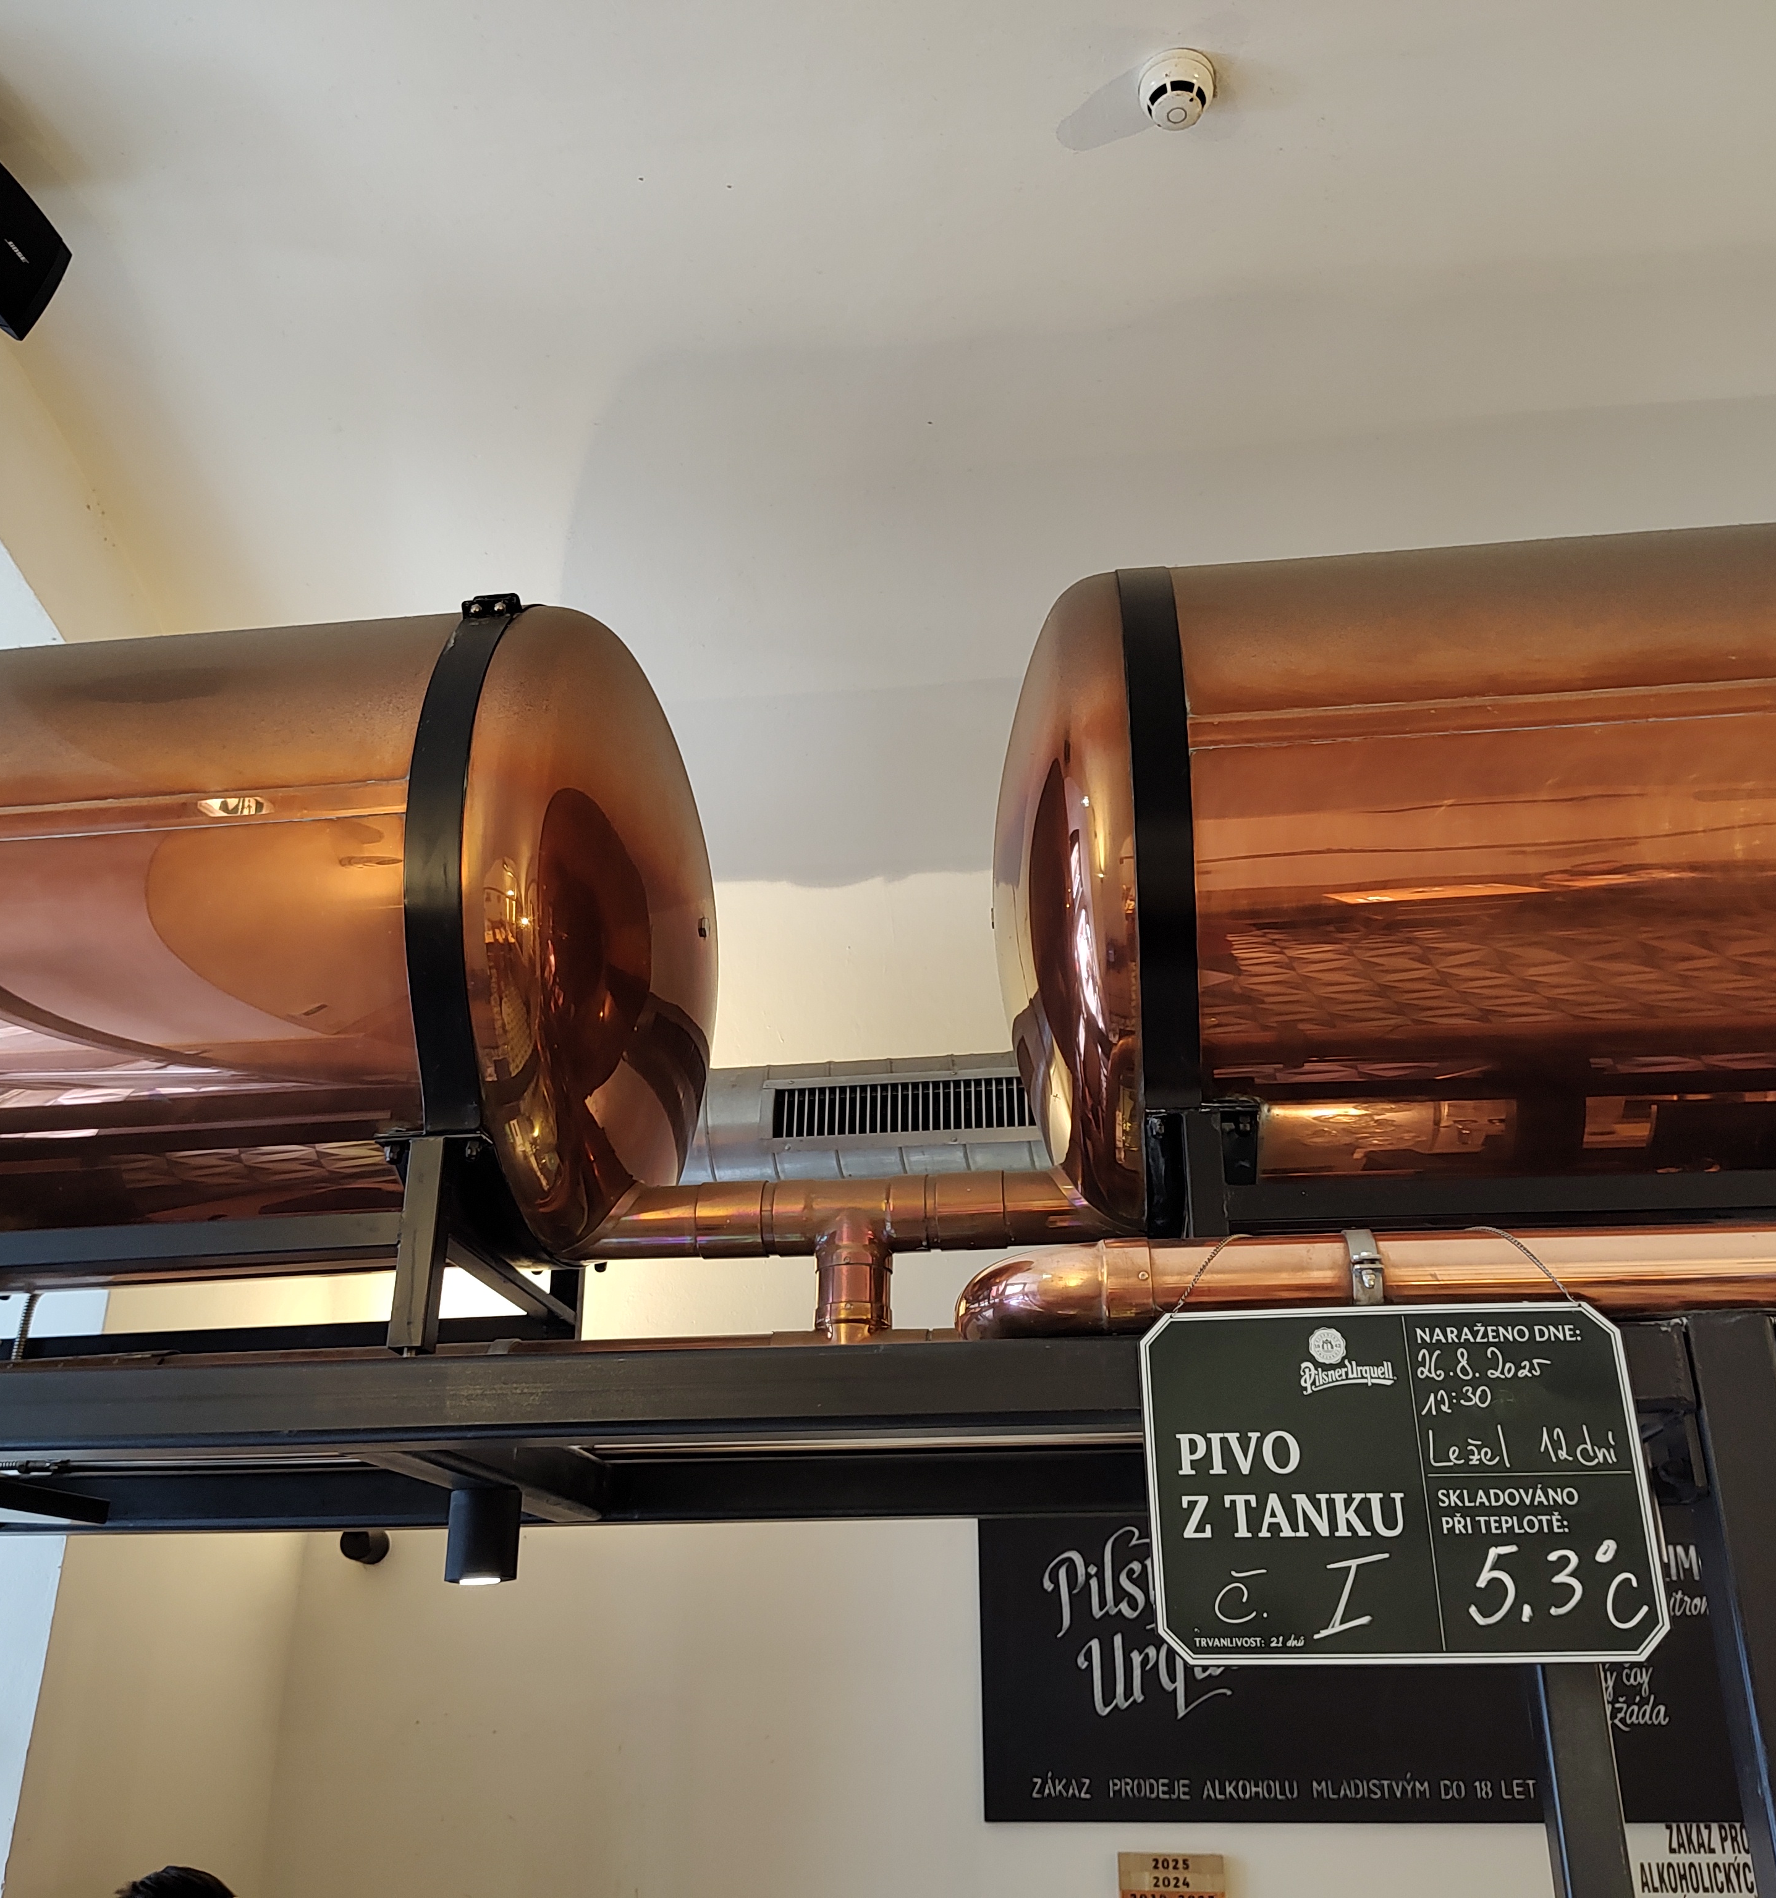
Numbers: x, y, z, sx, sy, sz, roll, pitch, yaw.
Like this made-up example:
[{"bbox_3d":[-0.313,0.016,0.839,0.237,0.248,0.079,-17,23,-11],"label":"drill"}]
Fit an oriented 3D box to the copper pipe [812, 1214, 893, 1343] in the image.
[{"bbox_3d":[-0.040,0.390,1.942,0.088,0.160,0.088,-3,-22,6],"label":"copper pipe"}]

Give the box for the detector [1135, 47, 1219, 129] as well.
[{"bbox_3d":[0.414,-1.208,2.388,0.109,0.061,0.109,-3,-27,6],"label":"detector"}]

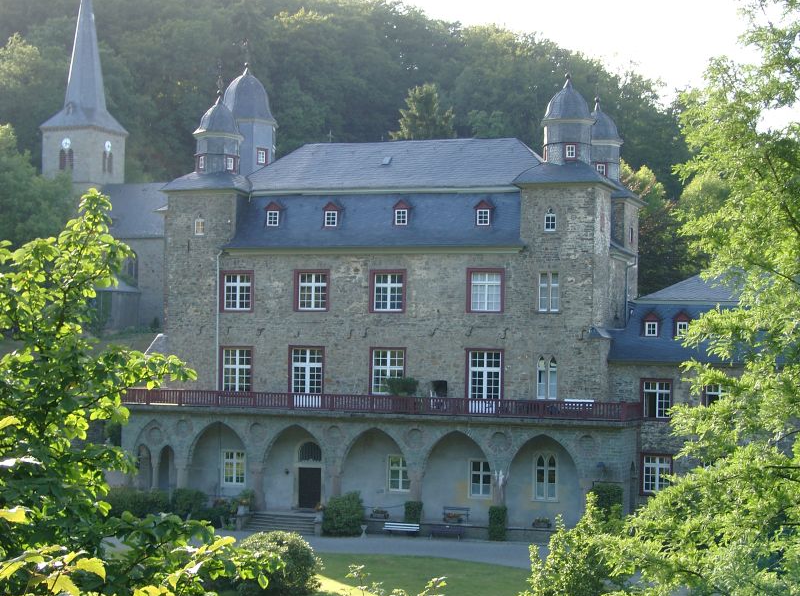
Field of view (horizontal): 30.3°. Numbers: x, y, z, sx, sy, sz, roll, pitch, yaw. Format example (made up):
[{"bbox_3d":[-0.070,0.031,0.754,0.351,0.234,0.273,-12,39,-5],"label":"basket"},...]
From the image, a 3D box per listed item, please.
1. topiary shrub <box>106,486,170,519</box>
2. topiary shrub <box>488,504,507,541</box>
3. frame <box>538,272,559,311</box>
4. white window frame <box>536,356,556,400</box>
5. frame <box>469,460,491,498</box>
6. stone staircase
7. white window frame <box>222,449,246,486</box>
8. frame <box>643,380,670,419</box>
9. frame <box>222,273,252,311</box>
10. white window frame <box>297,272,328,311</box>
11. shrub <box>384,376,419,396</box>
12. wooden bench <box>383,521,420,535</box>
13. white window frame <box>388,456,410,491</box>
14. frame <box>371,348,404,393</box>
[{"bbox_3d":[-15.066,11.931,84.794,3.100,2.187,1.500,0,-1,19],"label":"topiary shrub"},{"bbox_3d":[5.140,11.922,78.120,0.800,1.867,0.700,0,-1,19],"label":"topiary shrub"},{"bbox_3d":[8.084,-0.285,80.251,1.163,2.198,0.150,0,-1,19],"label":"frame"},{"bbox_3d":[7.445,4.077,74.908,1.036,2.175,0.150,0,-2,19],"label":"white window frame"},{"bbox_3d":[4.474,9.964,81.196,1.422,2.080,0.150,0,-1,19],"label":"frame"},{"bbox_3d":[-6.483,12.601,82.534,4.420,0.870,1.450,0,-1,19],"label":"stone staircase"},{"bbox_3d":[-9.418,9.731,84.296,1.390,1.962,0.150,0,-1,17],"label":"white window frame"},{"bbox_3d":[12.799,5.066,73.649,1.367,1.815,0.150,0,-2,19],"label":"frame"},{"bbox_3d":[-8.840,-0.306,80.713,1.622,2.009,0.150,0,-2,19],"label":"frame"},{"bbox_3d":[-4.676,-0.314,79.264,1.651,2.000,0.150,0,-2,19],"label":"white window frame"},{"bbox_3d":[0.076,4.554,75.128,1.700,1.100,1.300,0,-2,19],"label":"shrub"},{"bbox_3d":[0.071,12.197,78.063,1.971,0.780,0.600,0,-1,17],"label":"wooden bench"},{"bbox_3d":[0.070,9.811,82.690,1.504,2.118,0.150,0,-1,19],"label":"white window frame"},{"bbox_3d":[-0.630,4.103,81.679,1.831,2.406,0.150,0,-1,17],"label":"frame"}]

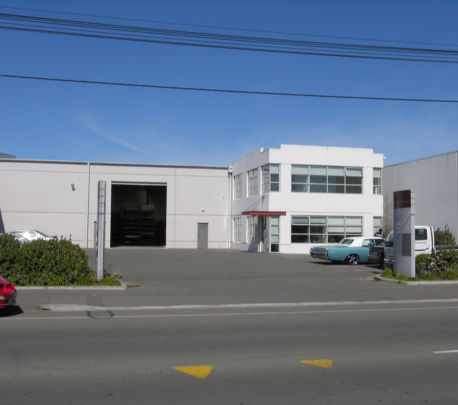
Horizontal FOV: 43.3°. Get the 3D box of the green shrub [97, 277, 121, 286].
[{"bbox_3d":[-3.437,2.249,16.600,0.680,0.280,0.600,1,-3,-14],"label":"green shrub"}]

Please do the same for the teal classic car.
[{"bbox_3d":[7.045,2.456,29.486,5.550,1.370,2.000,1,-3,-16],"label":"teal classic car"}]

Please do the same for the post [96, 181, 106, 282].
[{"bbox_3d":[-4.009,0.904,18.030,0.230,3.050,0.950,1,-3,-14],"label":"post"}]

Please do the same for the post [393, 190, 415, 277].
[{"bbox_3d":[6.313,1.129,20.690,0.220,3.050,0.950,1,-3,-14],"label":"post"}]

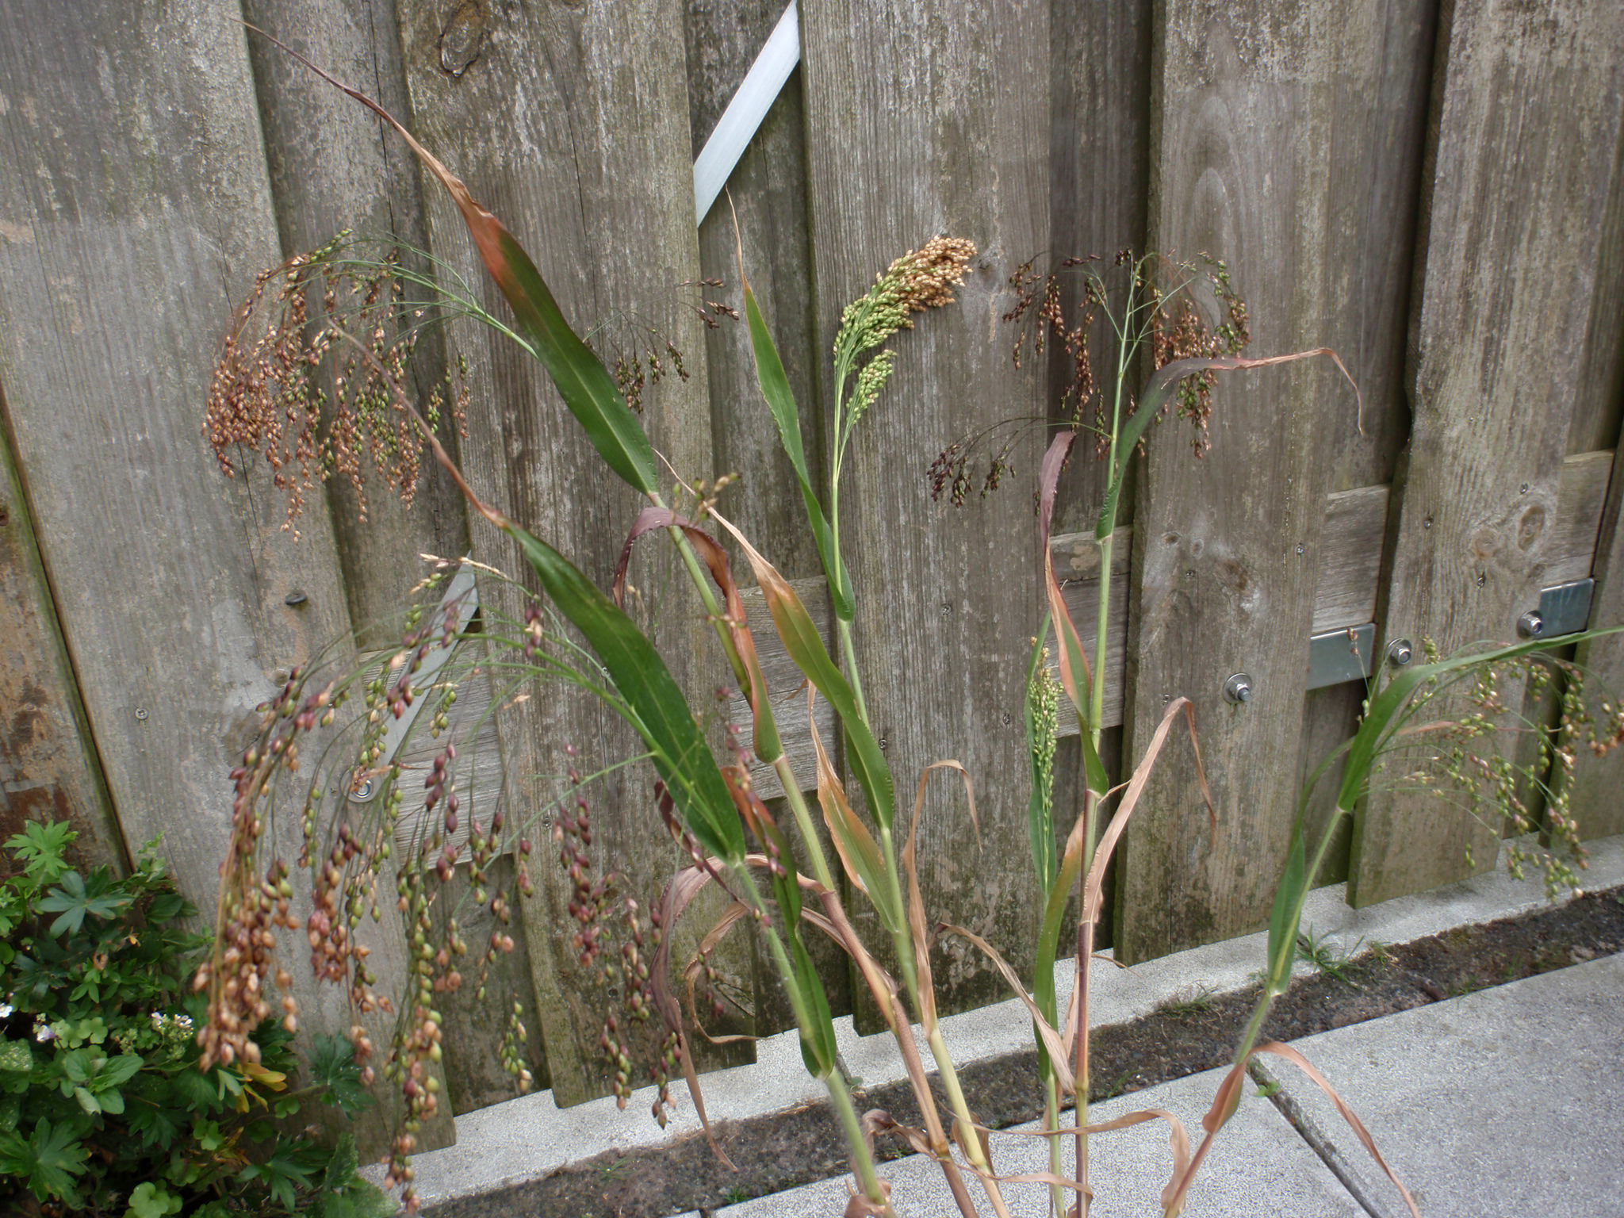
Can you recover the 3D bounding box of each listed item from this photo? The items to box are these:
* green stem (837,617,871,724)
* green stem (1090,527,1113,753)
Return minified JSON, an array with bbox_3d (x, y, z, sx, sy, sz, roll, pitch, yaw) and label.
[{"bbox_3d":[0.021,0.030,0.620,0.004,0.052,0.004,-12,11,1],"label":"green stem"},{"bbox_3d":[0.139,0.016,0.630,0.004,0.108,0.004,4,12,13],"label":"green stem"}]

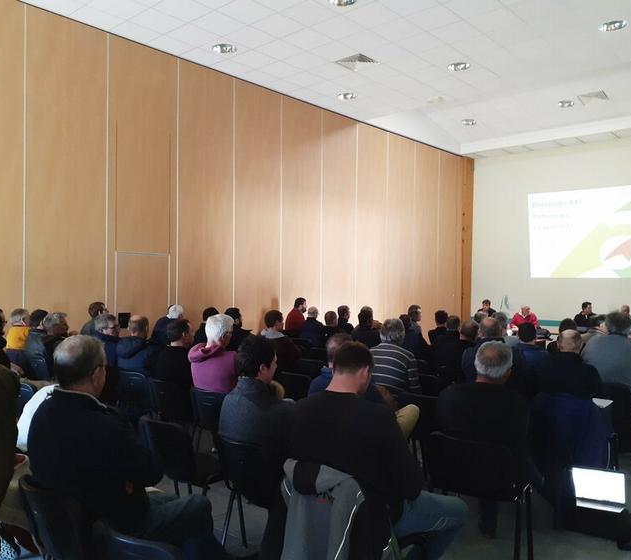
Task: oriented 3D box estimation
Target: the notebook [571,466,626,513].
[{"bbox_3d":[1.770,1.314,3.644,0.350,0.210,0.300,0,0,27],"label":"notebook"}]

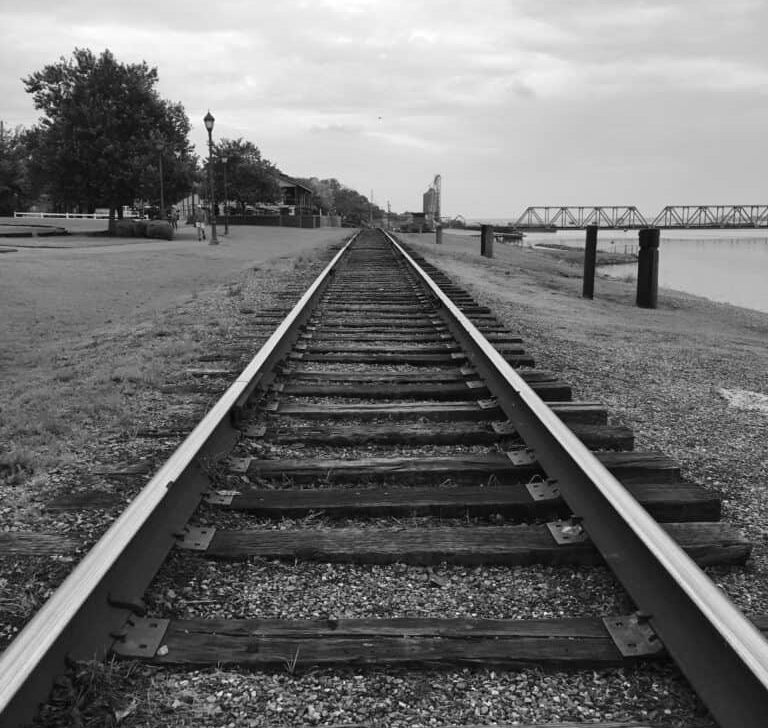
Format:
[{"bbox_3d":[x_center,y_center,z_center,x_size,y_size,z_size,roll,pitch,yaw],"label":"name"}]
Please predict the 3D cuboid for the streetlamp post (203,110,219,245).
[{"bbox_3d":[-6.950,-7.480,34.560,0.450,5.300,0.450,0,10,0],"label":"streetlamp post"}]

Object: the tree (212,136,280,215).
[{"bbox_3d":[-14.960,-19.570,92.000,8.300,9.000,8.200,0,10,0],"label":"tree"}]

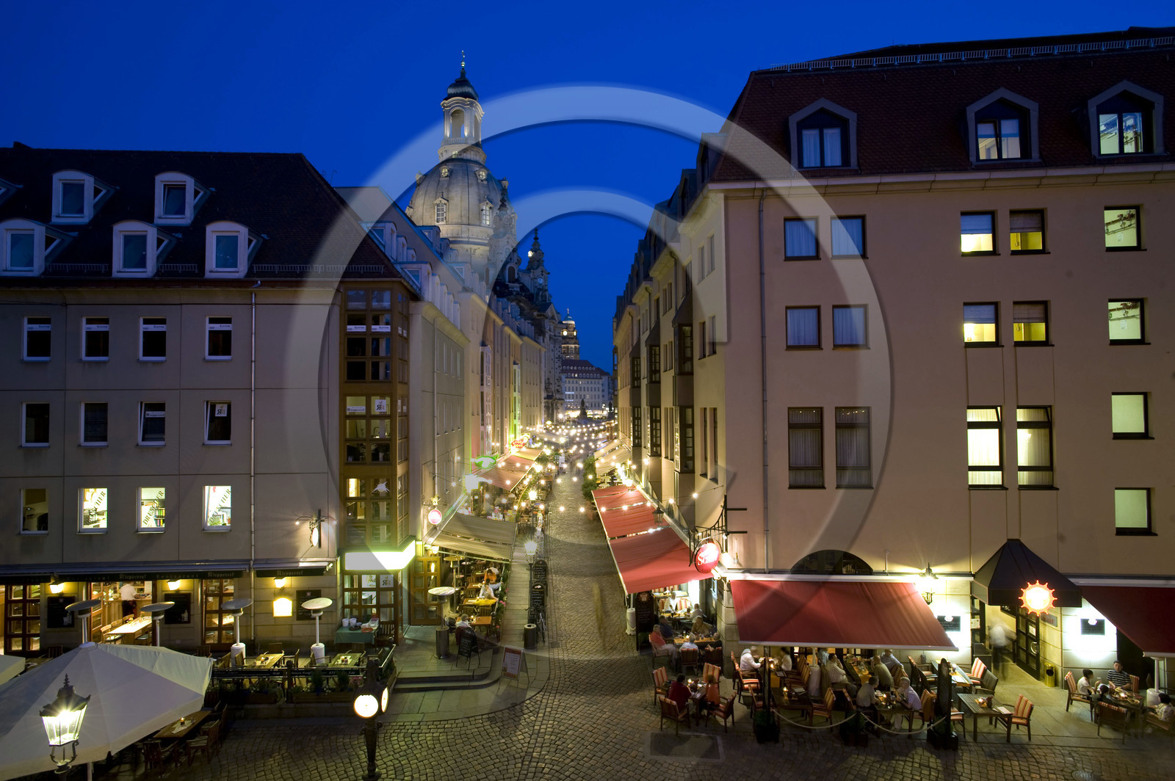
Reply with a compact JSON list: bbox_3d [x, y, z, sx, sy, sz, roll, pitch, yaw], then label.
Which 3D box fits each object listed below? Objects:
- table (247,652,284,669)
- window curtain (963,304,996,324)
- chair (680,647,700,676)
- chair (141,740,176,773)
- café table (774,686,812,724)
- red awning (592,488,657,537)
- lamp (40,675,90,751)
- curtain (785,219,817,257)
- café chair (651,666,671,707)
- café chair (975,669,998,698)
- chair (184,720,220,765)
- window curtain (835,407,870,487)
[{"bbox_3d":[-10.183,8.930,19.555,0.740,0.730,1.200,0,-2,-7],"label":"table"},{"bbox_3d":[12.766,-2.490,20.216,1.047,0.651,0.060,-1,-2,5],"label":"window curtain"},{"bbox_3d":[3.218,8.395,19.533,0.580,0.900,0.600,0,-2,-2],"label":"chair"},{"bbox_3d":[-10.833,9.200,15.822,0.580,0.900,0.600,-1,-2,13],"label":"chair"},{"bbox_3d":[5.834,9.174,17.775,1.000,0.750,1.000,-1,-2,7],"label":"café table"},{"bbox_3d":[2.101,6.400,35.196,2.900,0.900,15.500,0,-2,-2],"label":"red awning"},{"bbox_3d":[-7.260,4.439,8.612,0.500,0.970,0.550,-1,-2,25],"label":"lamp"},{"bbox_3d":[6.776,-4.822,19.668,1.000,1.200,0.100,-1,-2,5],"label":"curtain"},{"bbox_3d":[2.428,9.140,19.003,0.620,0.950,0.600,-2,-2,33],"label":"café chair"},{"bbox_3d":[11.378,8.653,17.843,0.630,0.920,0.590,-1,-2,11],"label":"café chair"},{"bbox_3d":[-9.899,9.091,16.038,0.590,0.910,0.560,0,-2,-4],"label":"chair"},{"bbox_3d":[8.275,1.775,19.324,1.100,2.500,0.100,-1,-2,5],"label":"window curtain"}]

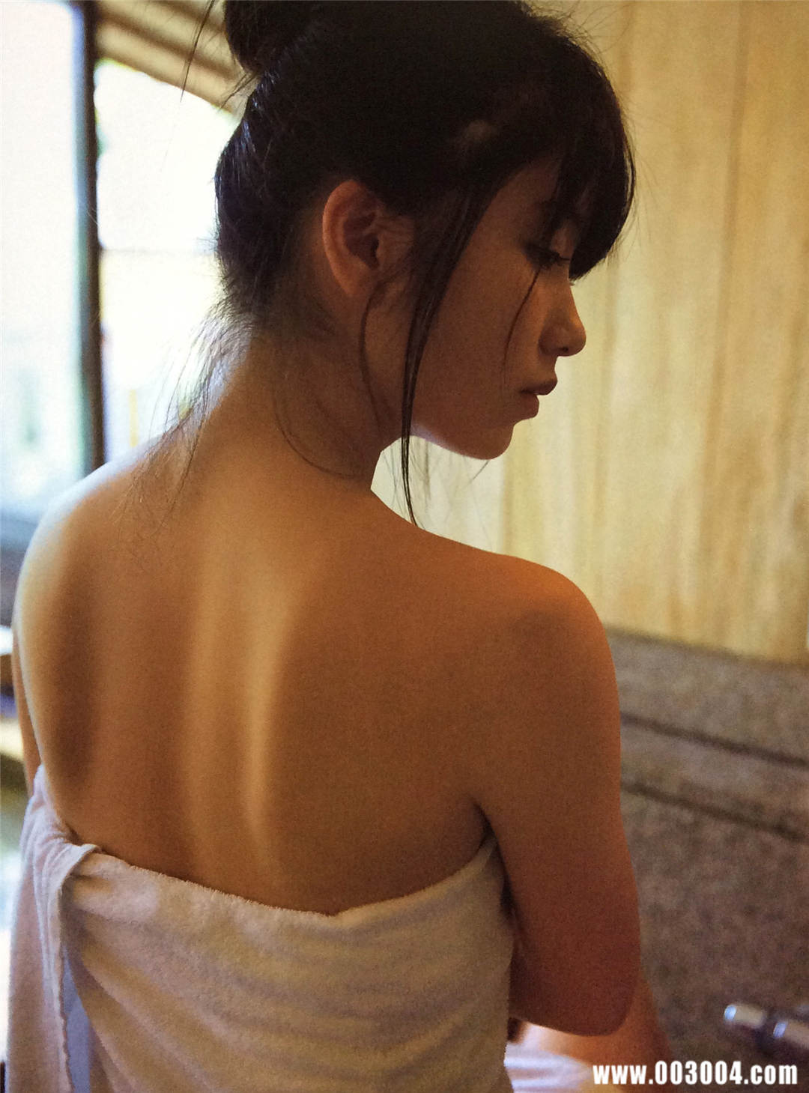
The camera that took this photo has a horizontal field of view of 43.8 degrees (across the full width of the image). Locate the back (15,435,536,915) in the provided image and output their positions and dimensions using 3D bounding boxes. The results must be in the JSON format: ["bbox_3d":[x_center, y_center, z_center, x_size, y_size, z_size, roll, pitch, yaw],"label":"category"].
[{"bbox_3d":[-0.085,0.077,0.680,0.345,0.300,0.140,5,9,20],"label":"back"}]

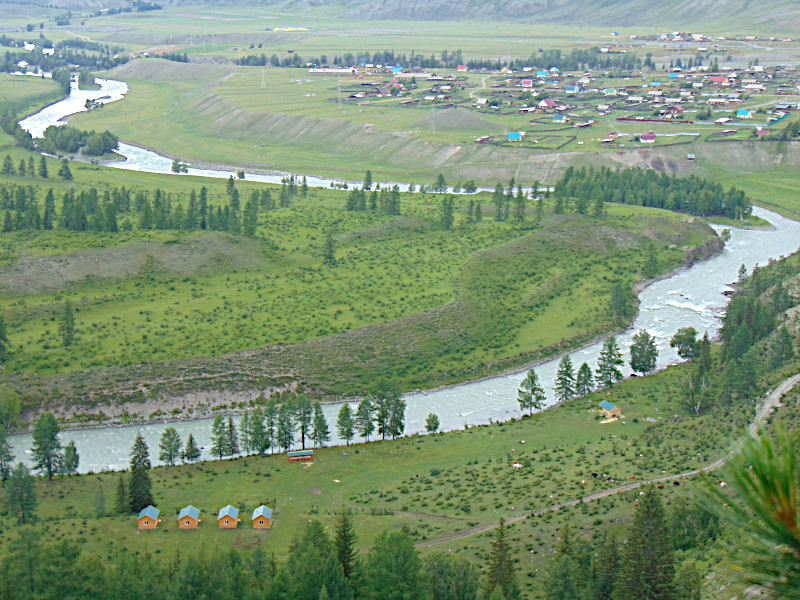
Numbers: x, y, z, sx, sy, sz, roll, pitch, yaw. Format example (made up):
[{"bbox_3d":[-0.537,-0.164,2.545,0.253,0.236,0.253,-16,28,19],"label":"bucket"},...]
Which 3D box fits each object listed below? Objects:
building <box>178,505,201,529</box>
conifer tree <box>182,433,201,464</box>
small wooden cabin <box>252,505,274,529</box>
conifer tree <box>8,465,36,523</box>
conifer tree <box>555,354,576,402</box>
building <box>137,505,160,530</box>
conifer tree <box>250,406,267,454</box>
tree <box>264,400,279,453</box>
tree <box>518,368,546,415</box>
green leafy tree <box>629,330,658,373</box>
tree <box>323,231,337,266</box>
[{"bbox_3d":[-61.336,63.064,403.032,5.425,4.100,7.160,0,15,-1],"label":"building"},{"bbox_3d":[-70.750,50.680,473.110,5.630,11.220,5.460,-2,15,-9],"label":"conifer tree"},{"bbox_3d":[-41.950,66.520,424.720,5.910,4.510,7.590,0,14,-1],"label":"small wooden cabin"},{"bbox_3d":[-95.720,48.980,350.680,7.360,16.510,7.360,0,14,0],"label":"conifer tree"},{"bbox_3d":[53.490,25.400,448.150,6.900,15.910,6.900,0,14,0],"label":"conifer tree"},{"bbox_3d":[-72.948,63.095,402.867,5.479,4.129,7.366,0,15,-1],"label":"building"},{"bbox_3d":[-47.227,43.632,460.542,5.314,16.813,5.314,0,15,-1],"label":"conifer tree"},{"bbox_3d":[-44.840,43.870,481.310,4.860,20.360,4.710,-1,14,-5],"label":"tree"},{"bbox_3d":[47.451,33.083,498.063,10.057,17.088,10.057,0,15,-1],"label":"tree"},{"bbox_3d":[100.870,21.590,569.000,11.700,20.100,11.340,3,15,10],"label":"green leafy tree"},{"bbox_3d":[-34.830,-24.970,682.900,7.390,17.880,7.170,-1,14,-3],"label":"tree"}]

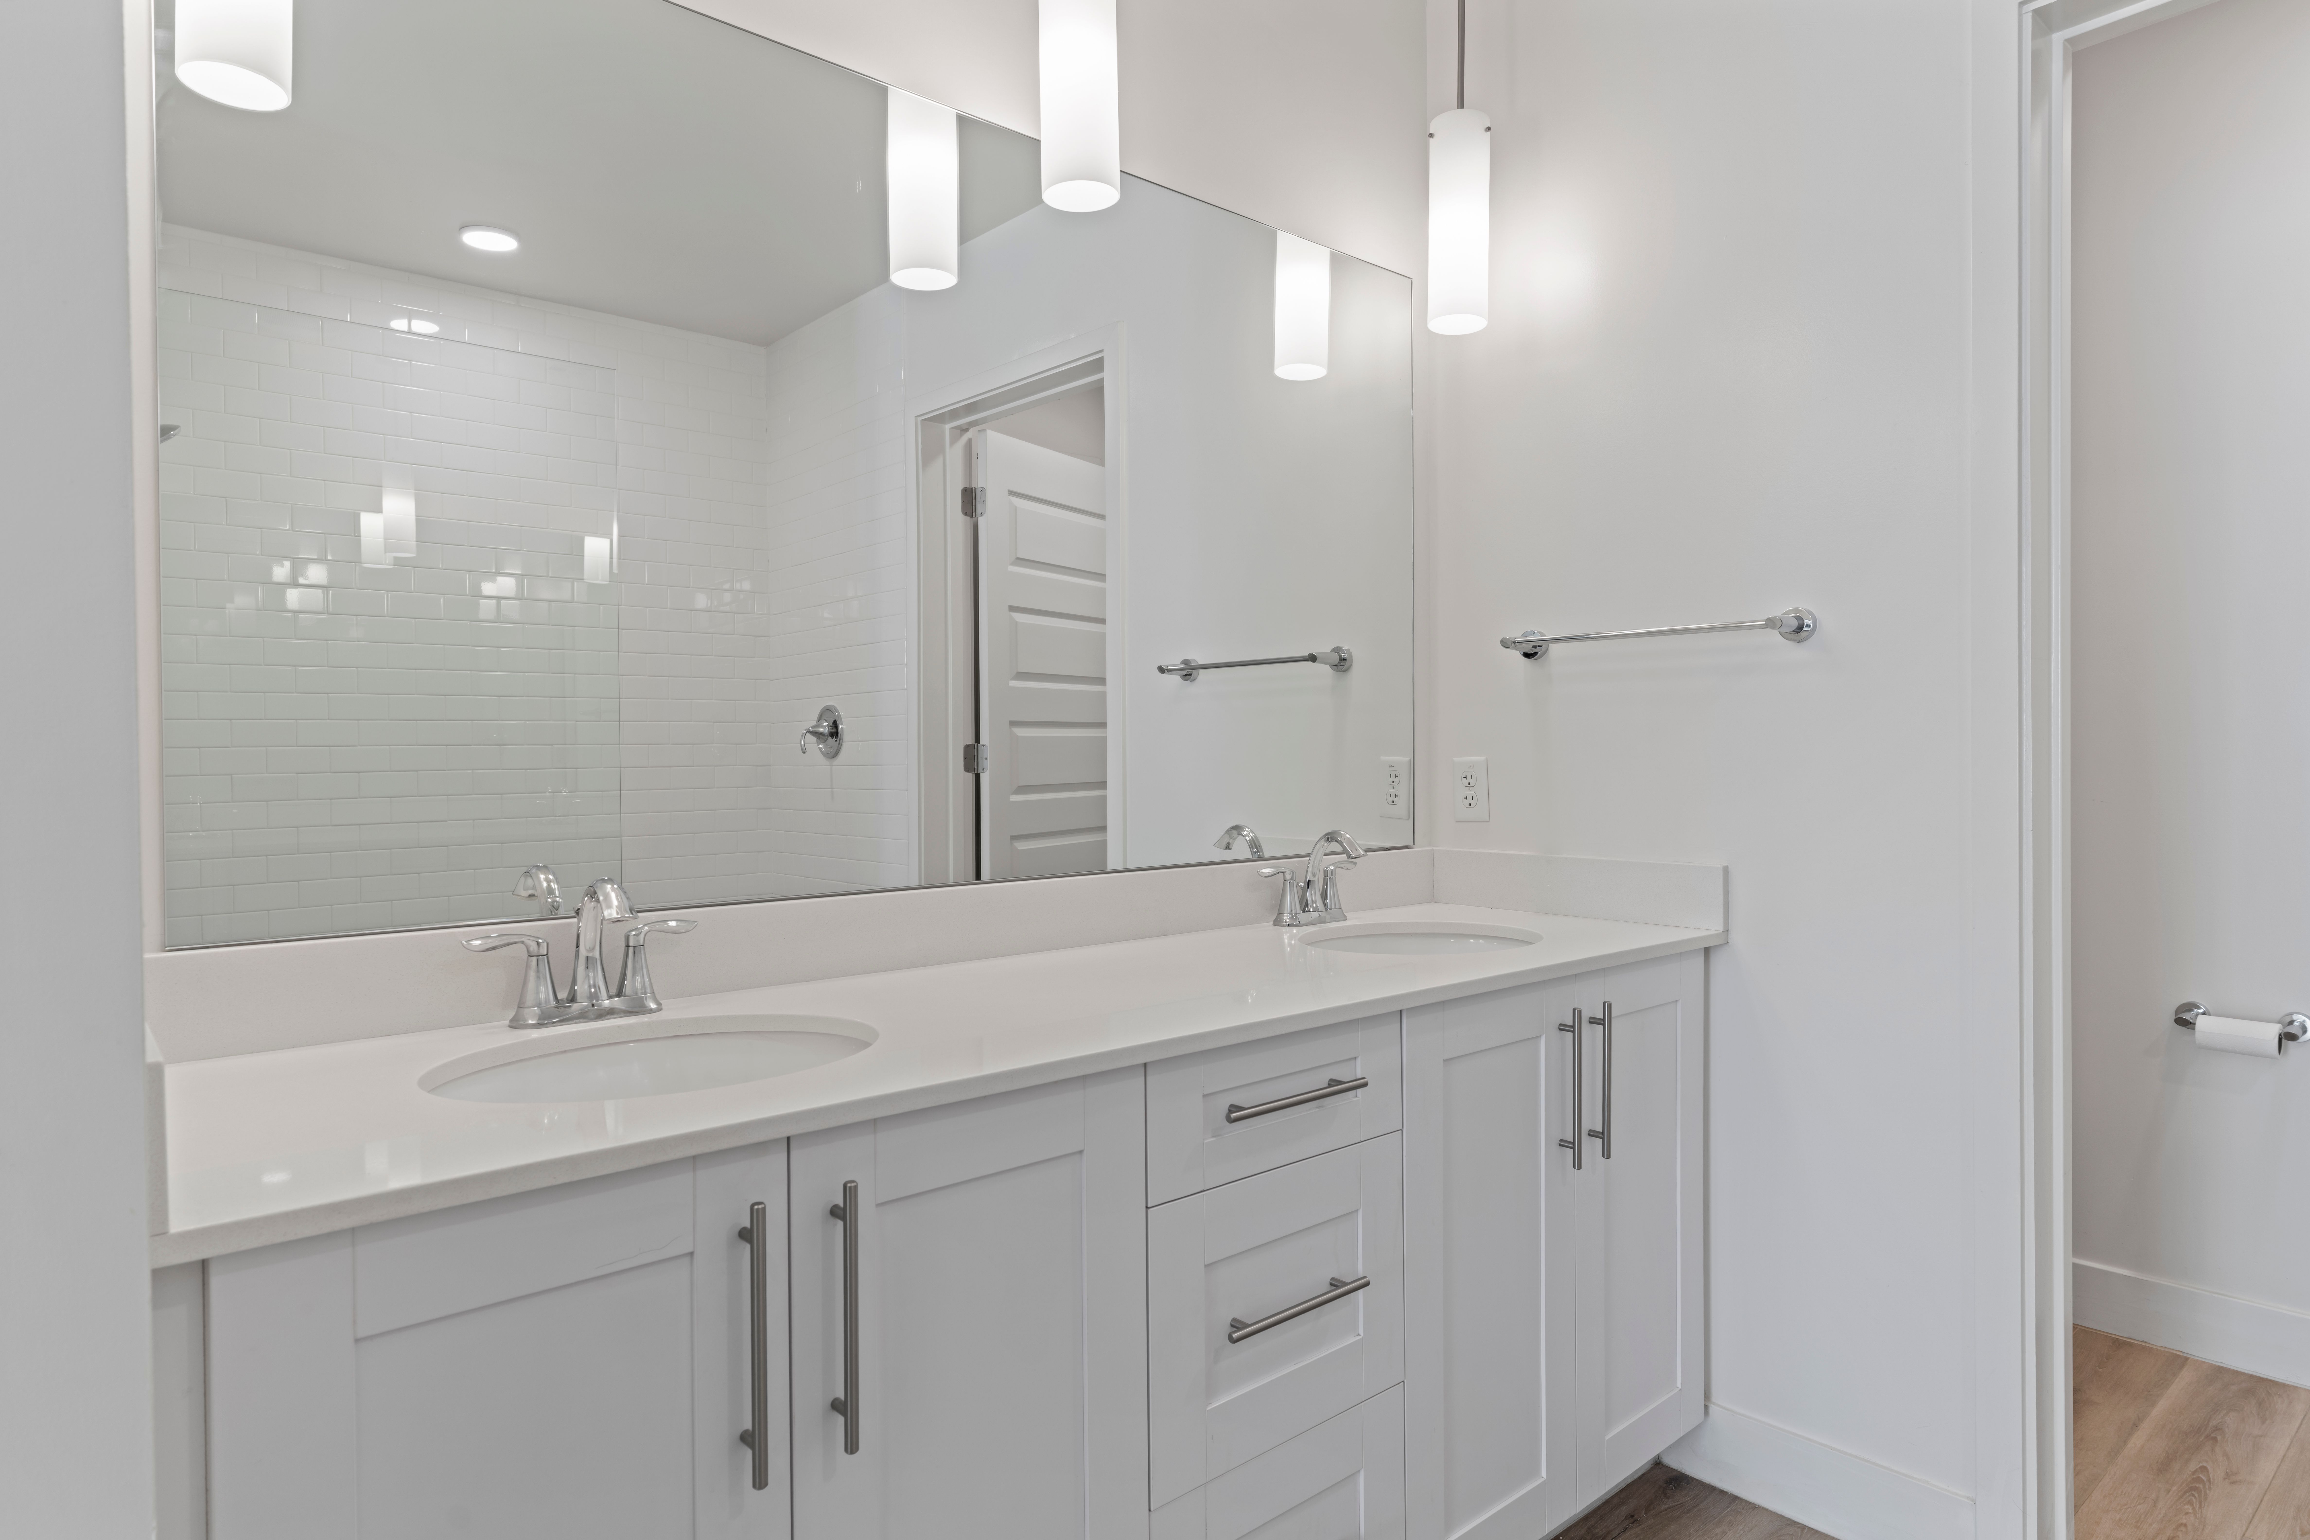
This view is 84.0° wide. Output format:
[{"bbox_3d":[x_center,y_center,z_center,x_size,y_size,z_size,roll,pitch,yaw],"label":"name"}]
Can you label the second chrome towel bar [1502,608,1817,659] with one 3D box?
[{"bbox_3d":[0.796,-0.220,2.089,0.088,0.054,0.509,-1,0,-40],"label":"second chrome towel bar"}]

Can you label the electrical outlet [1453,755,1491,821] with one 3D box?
[{"bbox_3d":[0.590,0.038,2.398,0.007,0.122,0.077,-1,0,-40],"label":"electrical outlet"}]

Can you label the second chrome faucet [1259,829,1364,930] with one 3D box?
[{"bbox_3d":[0.289,0.179,2.099,0.243,0.159,0.141,-1,0,-40],"label":"second chrome faucet"}]

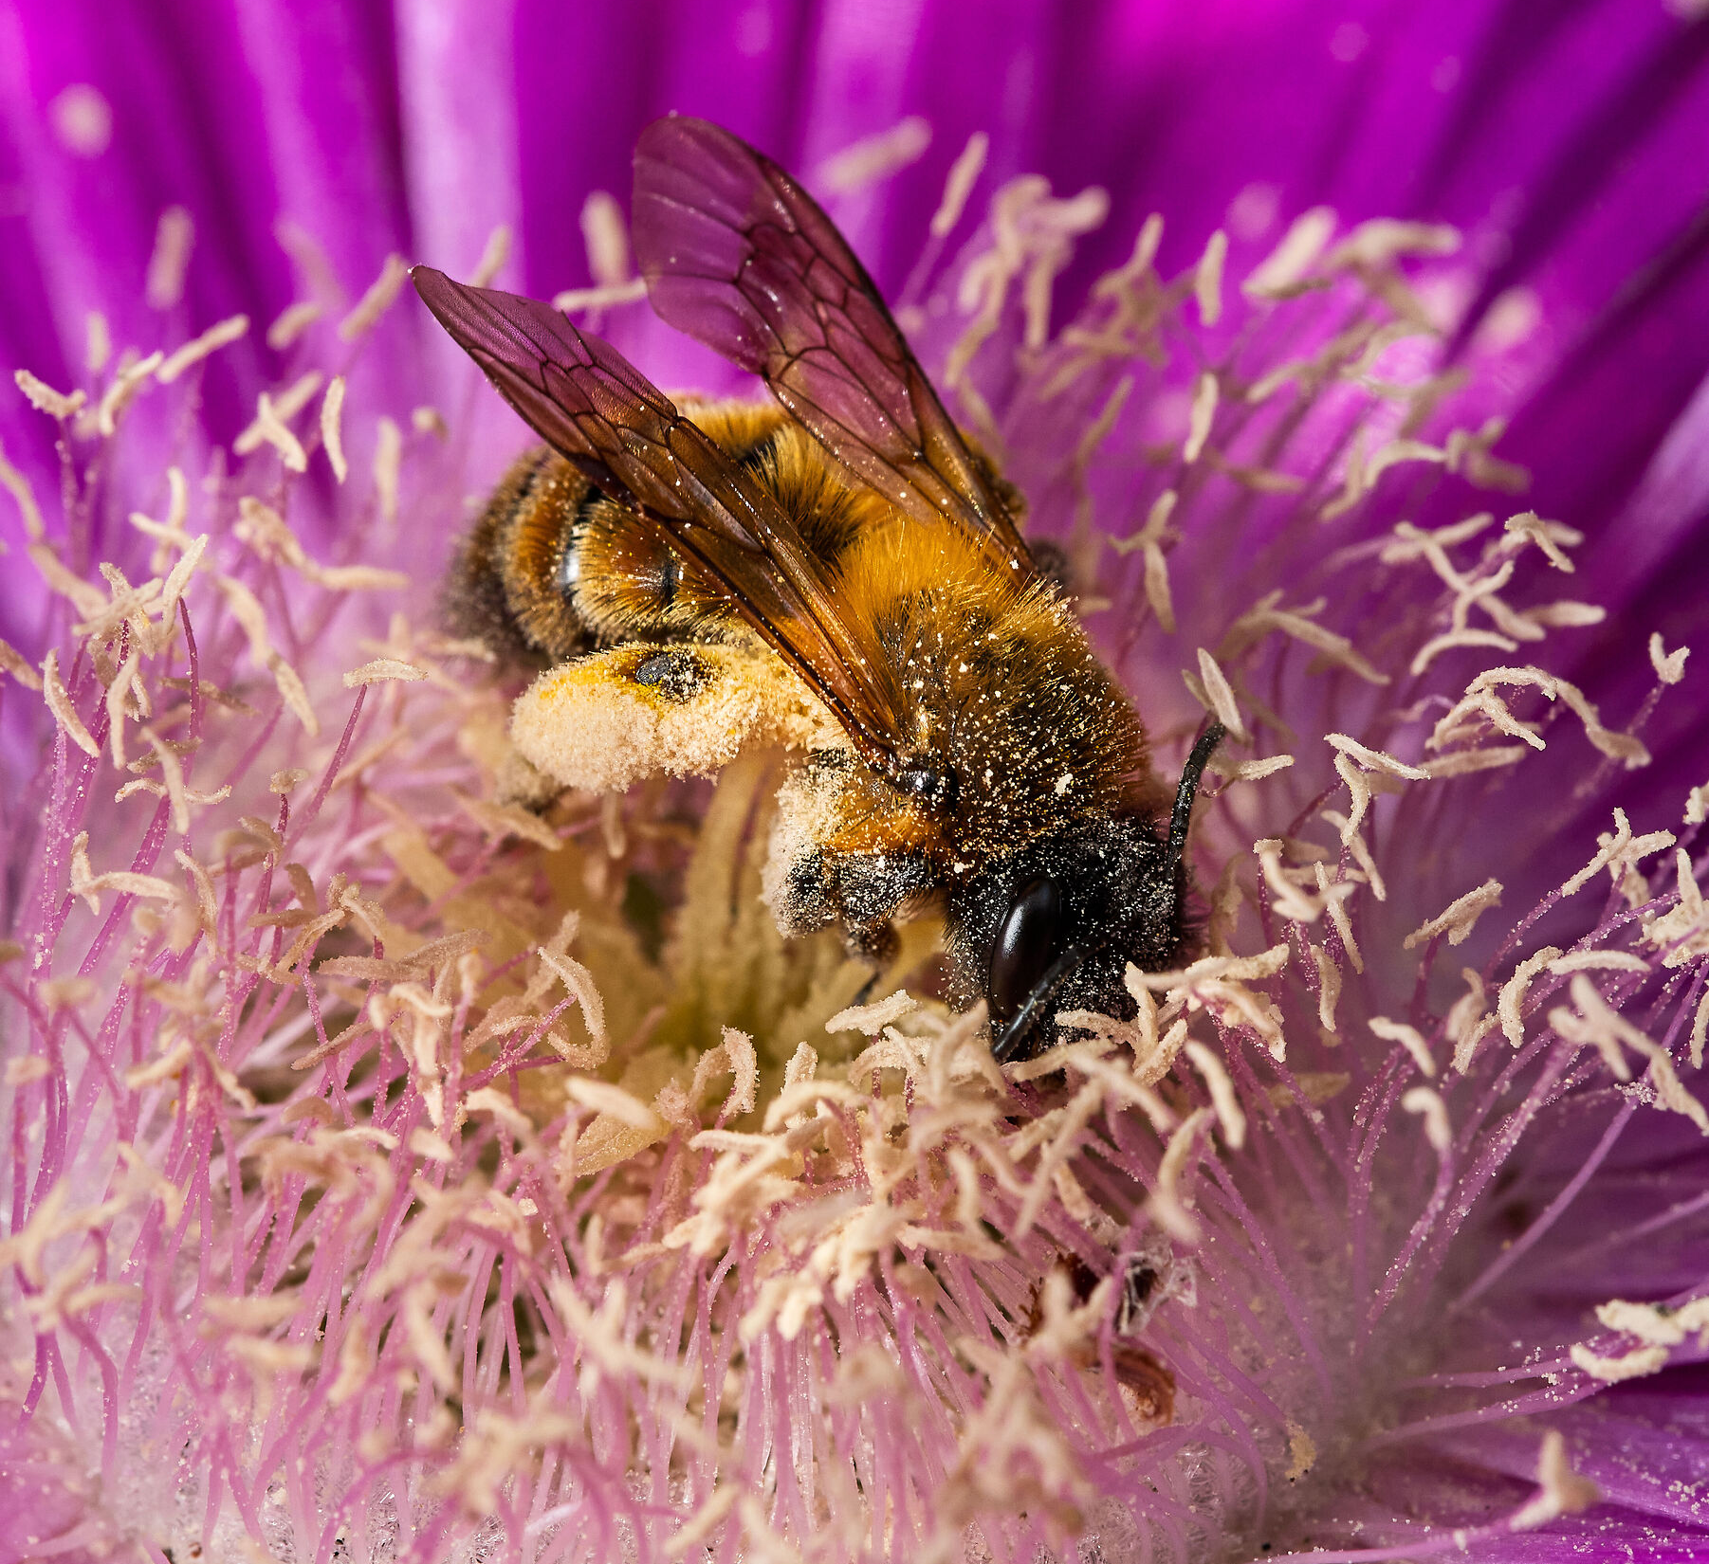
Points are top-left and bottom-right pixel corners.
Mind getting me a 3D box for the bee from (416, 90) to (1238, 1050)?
[{"bbox_3d":[-0.001,-0.002,0.114,0.015,0.006,0.007,43,53,7],"label":"bee"}]

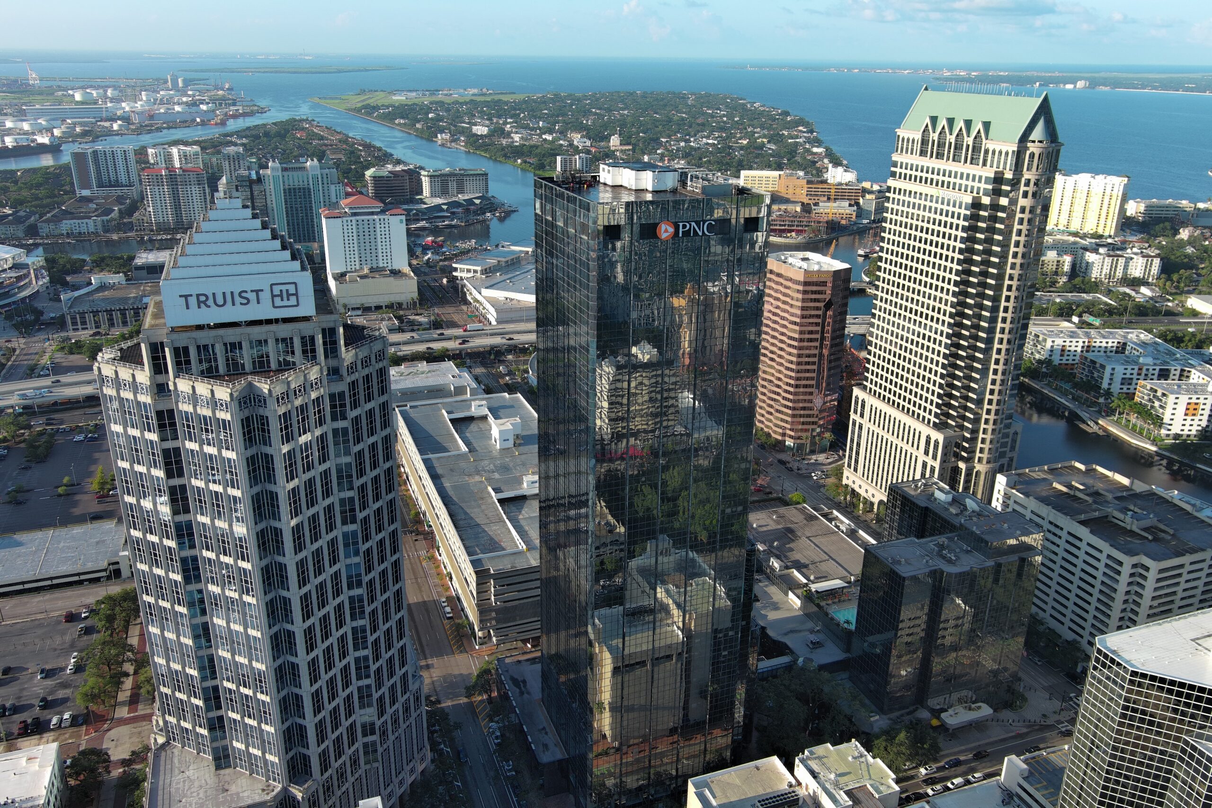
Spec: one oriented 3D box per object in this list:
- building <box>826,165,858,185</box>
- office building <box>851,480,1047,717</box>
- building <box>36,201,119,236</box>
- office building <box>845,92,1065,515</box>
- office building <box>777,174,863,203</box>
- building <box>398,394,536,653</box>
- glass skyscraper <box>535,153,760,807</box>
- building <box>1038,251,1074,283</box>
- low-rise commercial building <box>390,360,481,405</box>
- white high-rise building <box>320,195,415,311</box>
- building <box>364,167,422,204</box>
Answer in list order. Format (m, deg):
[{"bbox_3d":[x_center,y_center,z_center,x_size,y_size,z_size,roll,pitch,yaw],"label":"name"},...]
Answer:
[{"bbox_3d":[341.220,-329.710,1413.560,44.000,32.000,28.000,6,21,13],"label":"building"},{"bbox_3d":[101.270,58.670,314.350,51.000,53.500,46.500,-7,21,-21],"label":"office building"},{"bbox_3d":[-556.960,-195.400,1034.450,66.000,19.000,82.000,-5,21,-15],"label":"building"},{"bbox_3d":[134.820,-32.730,385.050,39.270,174.560,62.640,-7,21,-20],"label":"office building"},{"bbox_3d":[281.390,-281.940,1279.190,108.000,33.000,60.000,6,21,13],"label":"office building"},{"bbox_3d":[-42.470,37.420,400.670,61.640,28.000,165.730,-7,21,-20],"label":"building"},{"bbox_3d":[8.350,22.140,250.210,41.500,163.500,43.200,-7,21,-21],"label":"glass skyscraper"},{"bbox_3d":[400.010,-125.360,876.450,31.000,27.000,20.000,5,20,11],"label":"building"},{"bbox_3d":[-100.300,-8.960,554.350,53.000,12.000,52.000,-7,21,-21],"label":"low-rise commercial building"},{"bbox_3d":[-185.180,-121.010,763.840,61.000,79.000,69.000,-7,21,-20],"label":"white high-rise building"},{"bbox_3d":[-272.190,-283.100,1258.750,66.000,36.500,45.000,-7,21,-20],"label":"building"}]

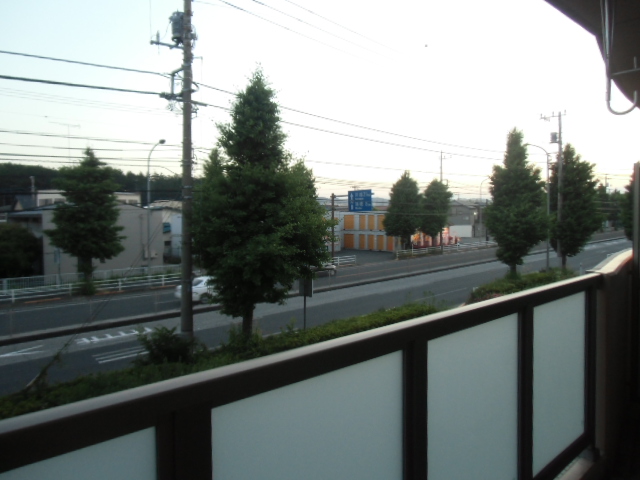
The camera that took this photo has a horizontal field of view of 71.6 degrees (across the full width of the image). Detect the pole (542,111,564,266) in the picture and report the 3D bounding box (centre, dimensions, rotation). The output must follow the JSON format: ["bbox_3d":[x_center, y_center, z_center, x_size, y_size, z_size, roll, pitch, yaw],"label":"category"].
[{"bbox_3d":[18.378,-3.838,34.960,0.600,12.282,1.888,-2,2,-39],"label":"pole"}]

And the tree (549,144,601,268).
[{"bbox_3d":[20.619,-2.648,35.989,4.300,10.200,4.300,-3,3,-44],"label":"tree"}]

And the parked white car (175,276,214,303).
[{"bbox_3d":[-5.881,2.723,25.816,4.400,1.460,1.700,-4,3,-39],"label":"parked white car"}]

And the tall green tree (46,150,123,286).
[{"bbox_3d":[-15.323,-1.234,28.742,5.139,9.367,5.139,-2,2,-39],"label":"tall green tree"}]

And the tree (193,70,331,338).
[{"bbox_3d":[-2.104,-1.076,15.688,4.741,9.748,4.741,0,1,0],"label":"tree"}]

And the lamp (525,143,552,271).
[{"bbox_3d":[17.162,-2.523,35.141,0.350,10.100,2.000,-3,3,-44],"label":"lamp"}]

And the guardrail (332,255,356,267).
[{"bbox_3d":[2.265,1.972,42.078,2.700,0.820,0.100,-4,3,-39],"label":"guardrail"}]

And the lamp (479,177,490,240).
[{"bbox_3d":[23.565,-3.954,62.676,0.350,10.100,2.000,-3,3,-44],"label":"lamp"}]

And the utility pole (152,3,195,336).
[{"bbox_3d":[-4.490,-2.345,13.600,1.150,12.000,0.600,-3,3,-44],"label":"utility pole"}]

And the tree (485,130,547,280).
[{"bbox_3d":[13.953,-2.613,31.678,4.300,10.700,4.300,-3,3,-44],"label":"tree"}]

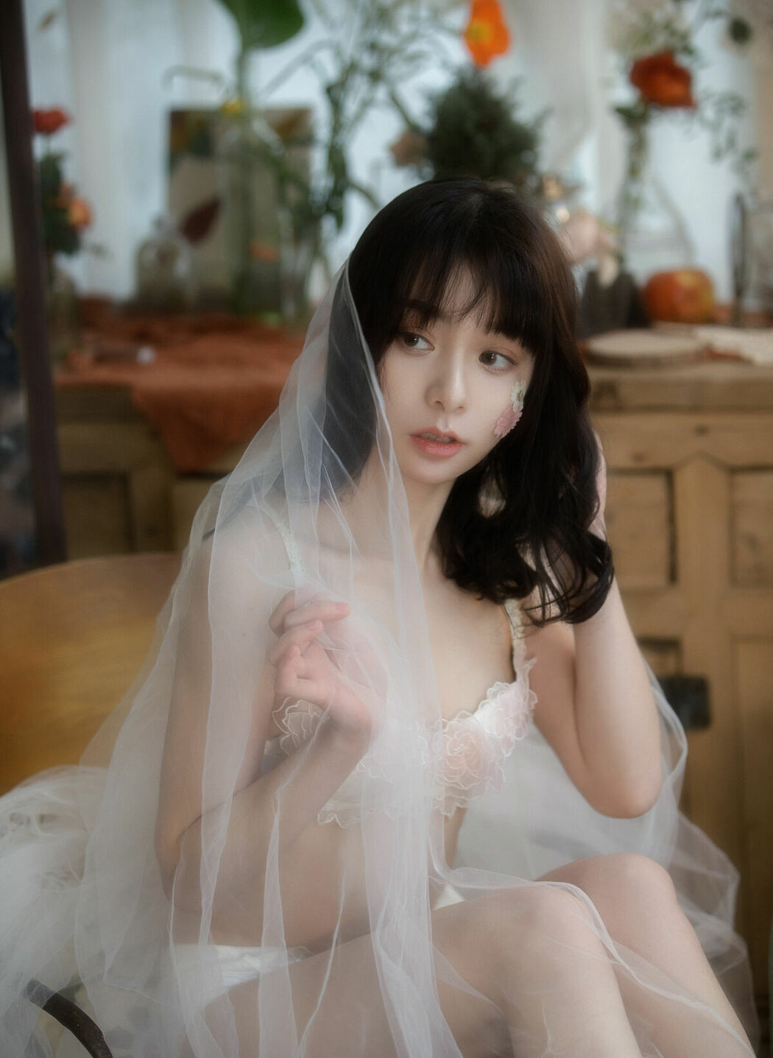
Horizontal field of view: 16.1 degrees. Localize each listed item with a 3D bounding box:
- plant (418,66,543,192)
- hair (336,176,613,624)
[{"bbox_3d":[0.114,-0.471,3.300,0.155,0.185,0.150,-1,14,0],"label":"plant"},{"bbox_3d":[0.063,-0.104,2.110,0.225,0.335,0.245,2,14,-2],"label":"hair"}]

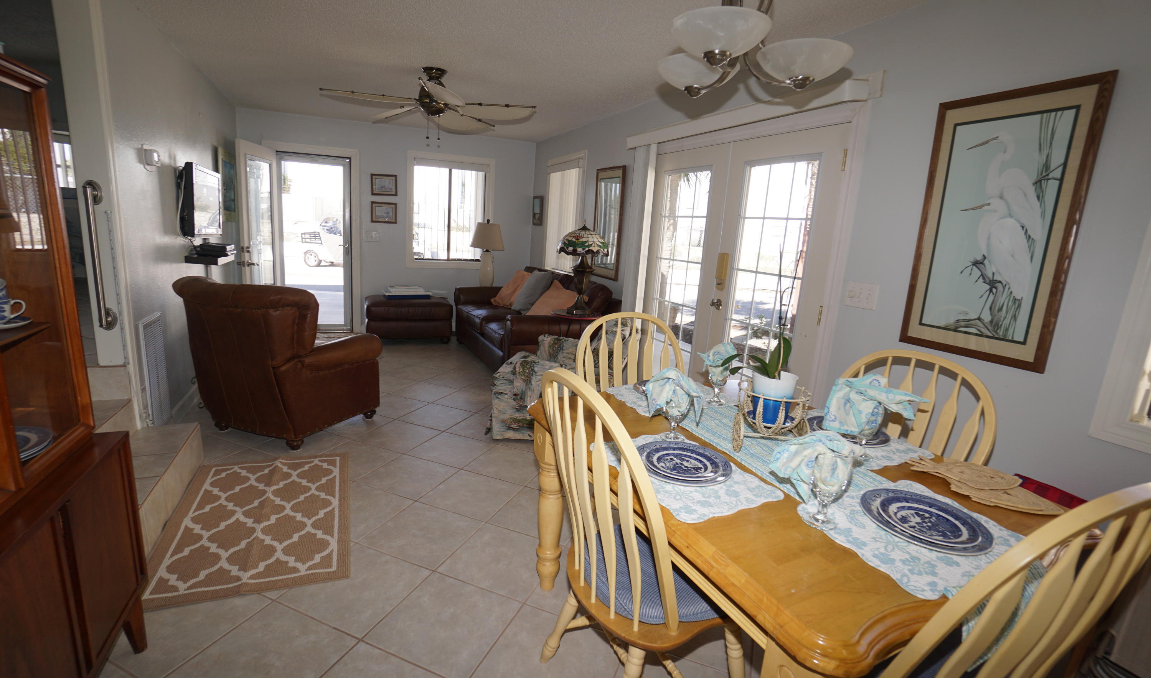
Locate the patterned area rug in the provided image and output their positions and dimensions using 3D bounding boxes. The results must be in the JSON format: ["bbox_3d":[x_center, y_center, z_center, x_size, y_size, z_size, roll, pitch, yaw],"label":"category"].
[{"bbox_3d":[-1.471,0.816,2.271,0.720,0.010,1.140,-2,14,-26],"label":"patterned area rug"}]

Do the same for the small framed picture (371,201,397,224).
[{"bbox_3d":[-2.253,-1.488,5.653,0.290,0.235,0.020,-2,13,-23],"label":"small framed picture"}]

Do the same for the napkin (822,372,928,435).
[{"bbox_3d":[0.932,0.207,1.490,0.255,0.185,0.160,12,15,33],"label":"napkin"}]

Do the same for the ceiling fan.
[{"bbox_3d":[-0.984,-1.697,3.325,1.340,0.360,1.340,-1,13,-25],"label":"ceiling fan"}]

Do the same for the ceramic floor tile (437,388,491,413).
[{"bbox_3d":[-0.881,0.507,3.891,0.390,0.010,0.390,8,12,19],"label":"ceramic floor tile"}]

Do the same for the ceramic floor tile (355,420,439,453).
[{"bbox_3d":[-1.150,0.639,3.161,0.390,0.010,0.390,8,12,19],"label":"ceramic floor tile"}]

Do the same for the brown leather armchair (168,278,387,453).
[{"bbox_3d":[-1.797,0.130,3.097,0.830,0.950,0.840,8,13,20],"label":"brown leather armchair"}]

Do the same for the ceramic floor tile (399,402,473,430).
[{"bbox_3d":[-1.016,0.573,3.526,0.390,0.010,0.390,8,12,19],"label":"ceramic floor tile"}]

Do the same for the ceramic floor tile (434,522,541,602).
[{"bbox_3d":[-0.311,0.949,2.062,0.405,0.010,0.405,9,13,21],"label":"ceramic floor tile"}]

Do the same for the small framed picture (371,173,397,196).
[{"bbox_3d":[-2.227,-1.796,5.588,0.290,0.235,0.020,-2,13,-23],"label":"small framed picture"}]

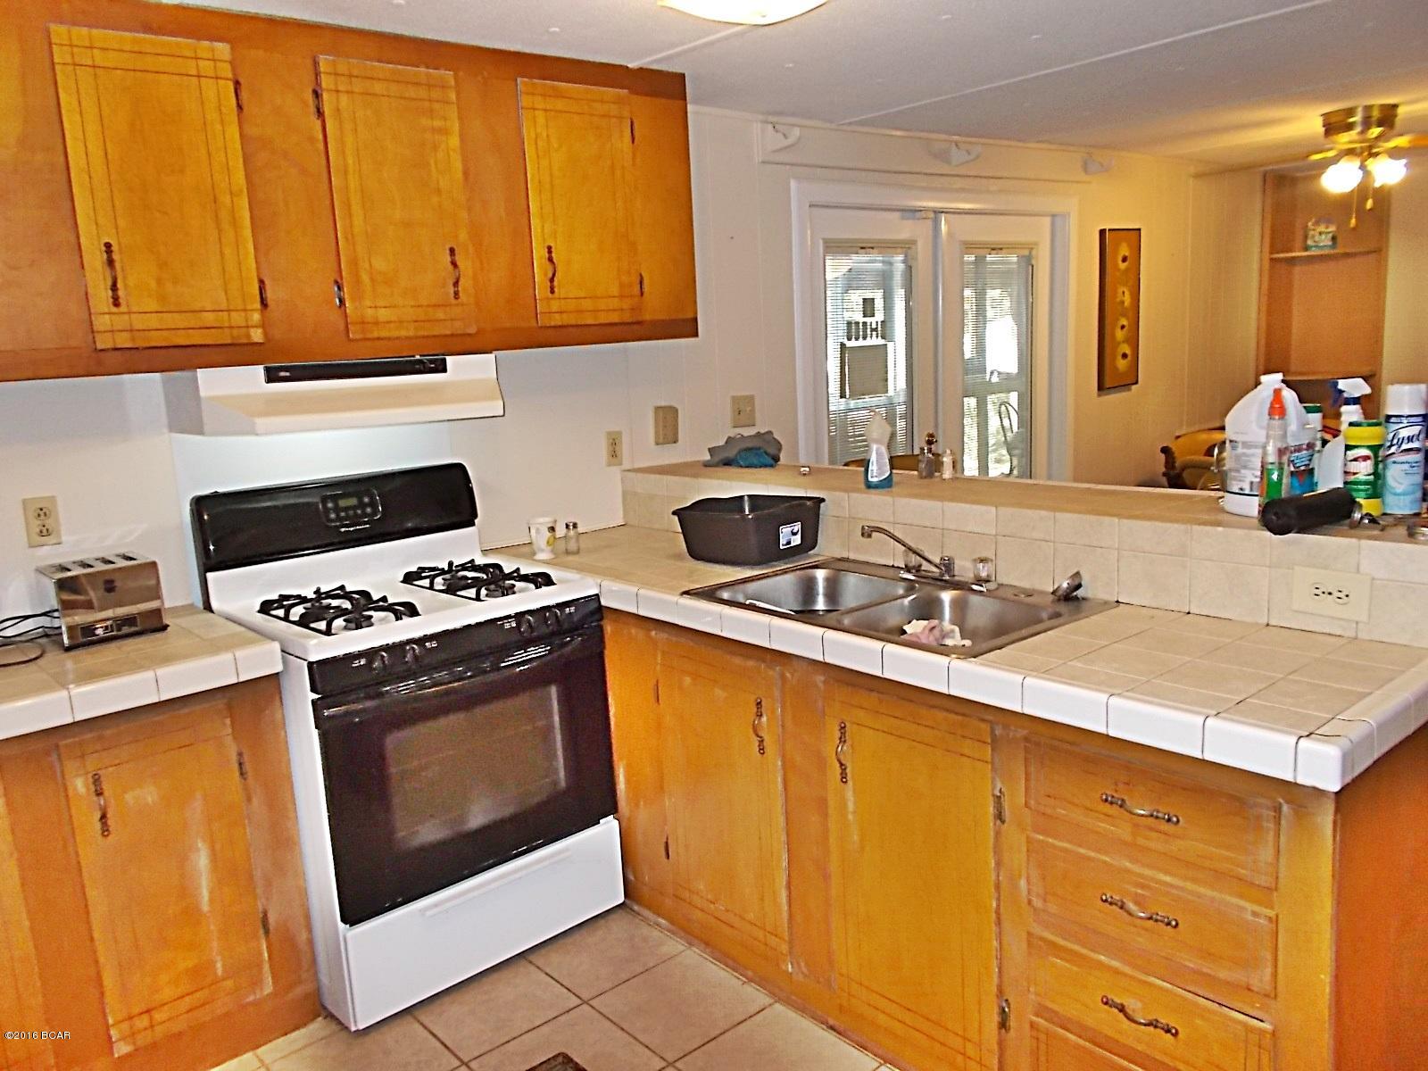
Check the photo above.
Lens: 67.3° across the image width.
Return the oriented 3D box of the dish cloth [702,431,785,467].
[{"bbox_3d":[0.103,-0.295,3.607,0.255,0.110,0.130,3,12,29],"label":"dish cloth"}]

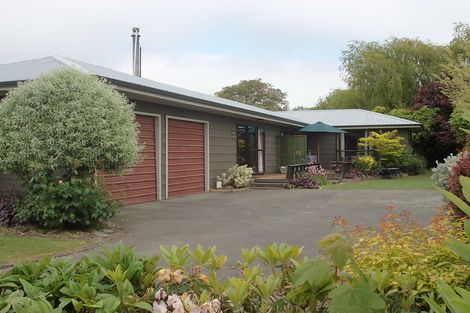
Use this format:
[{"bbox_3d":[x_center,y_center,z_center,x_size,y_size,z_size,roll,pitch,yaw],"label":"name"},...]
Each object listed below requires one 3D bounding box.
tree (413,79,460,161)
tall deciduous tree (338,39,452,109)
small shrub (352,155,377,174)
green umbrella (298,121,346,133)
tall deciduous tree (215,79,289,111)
[{"bbox_3d":[11.800,-1.900,29.000,2.900,5.400,2.900,0,1,0],"label":"tree"},{"bbox_3d":[13.600,-4.600,42.000,9.300,10.800,8.500,0,1,0],"label":"tall deciduous tree"},{"bbox_3d":[6.000,0.430,23.000,1.100,1.000,1.050,0,1,0],"label":"small shrub"},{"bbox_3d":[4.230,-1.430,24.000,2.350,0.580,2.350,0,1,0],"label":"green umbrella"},{"bbox_3d":[1.660,-3.600,50.000,7.500,8.500,7.000,0,1,0],"label":"tall deciduous tree"}]

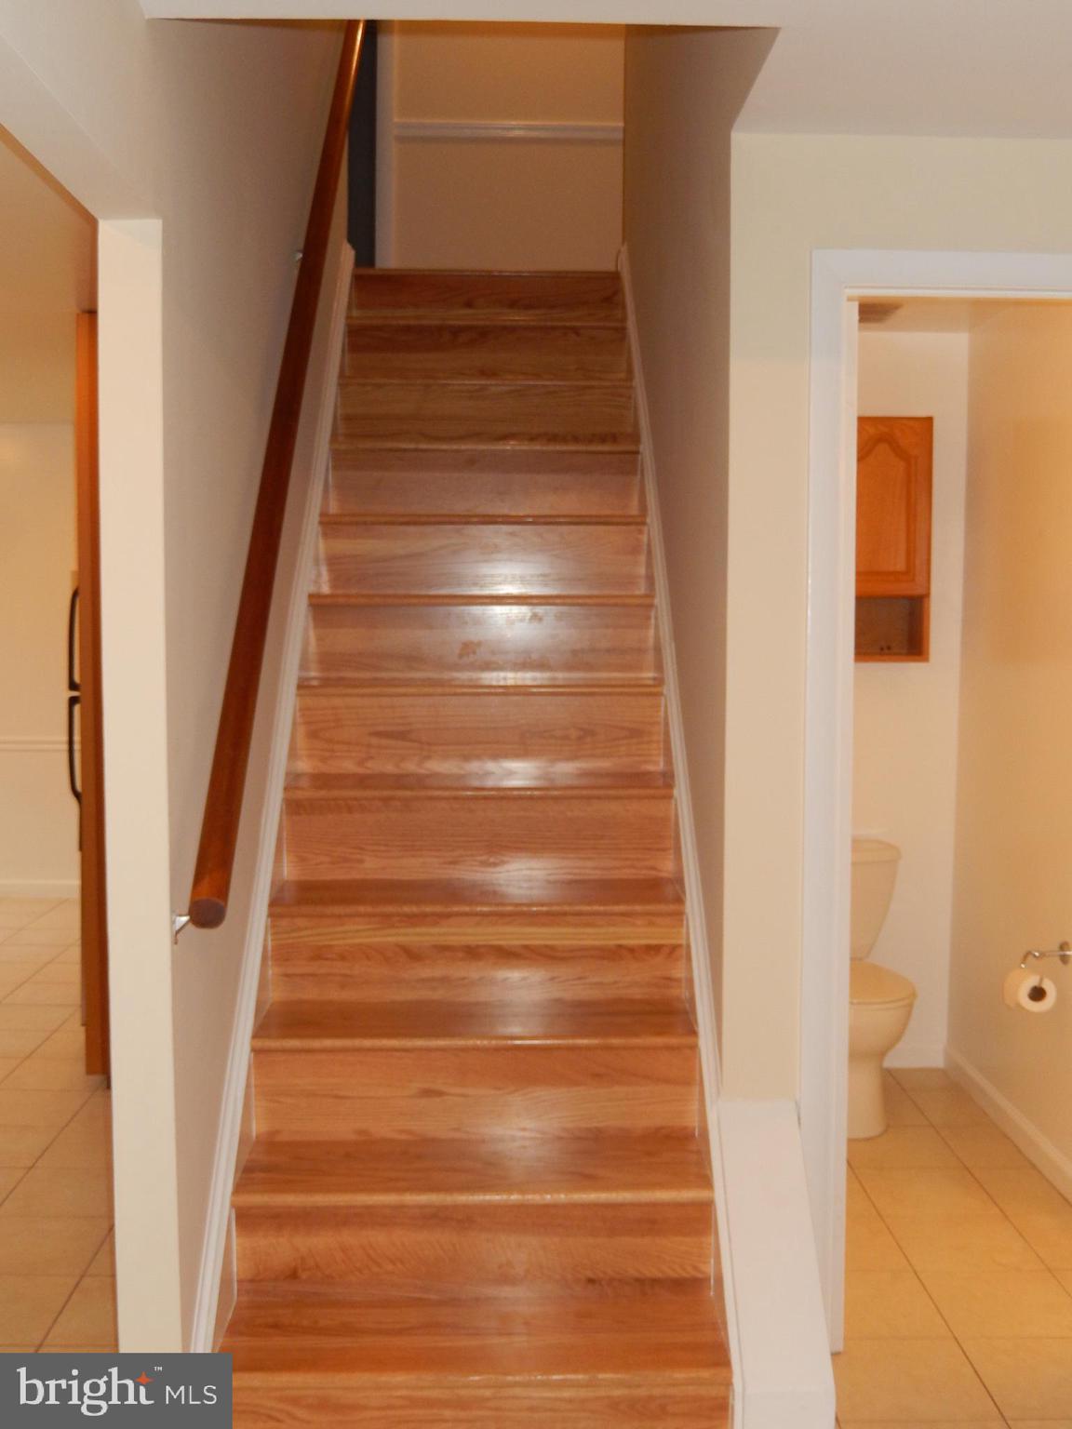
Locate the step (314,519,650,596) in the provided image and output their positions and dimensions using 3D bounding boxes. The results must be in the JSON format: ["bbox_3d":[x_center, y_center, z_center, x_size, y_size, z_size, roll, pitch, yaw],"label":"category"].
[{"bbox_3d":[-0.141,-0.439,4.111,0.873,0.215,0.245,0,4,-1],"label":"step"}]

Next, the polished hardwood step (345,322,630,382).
[{"bbox_3d":[-0.152,-1.125,4.753,0.869,0.214,0.264,0,4,-1],"label":"polished hardwood step"}]

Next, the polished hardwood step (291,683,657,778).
[{"bbox_3d":[-0.132,0.030,3.676,0.869,0.214,0.264,0,4,-1],"label":"polished hardwood step"}]

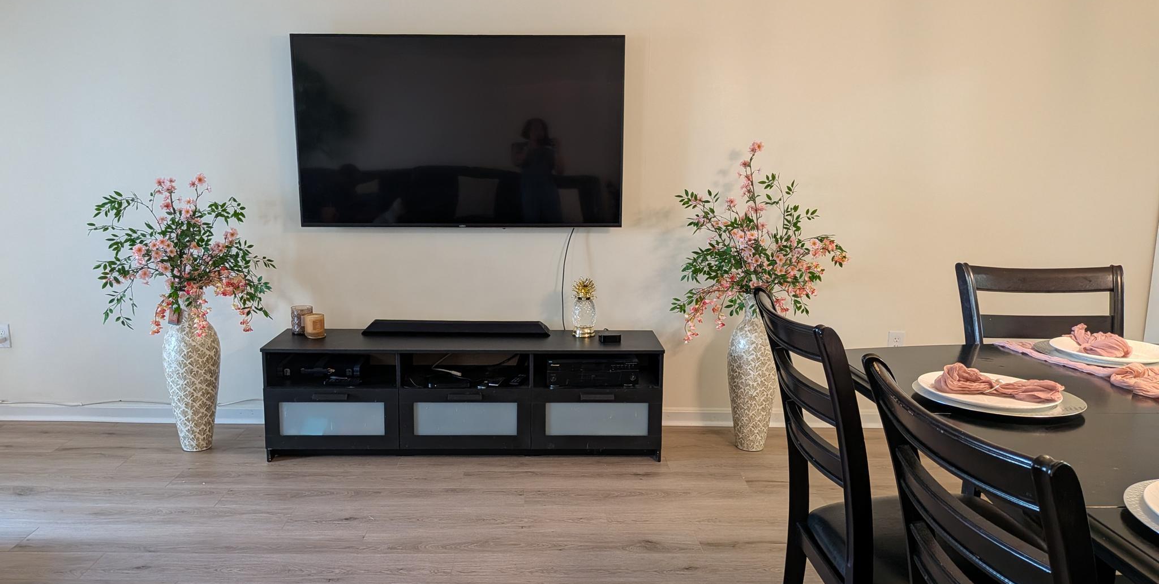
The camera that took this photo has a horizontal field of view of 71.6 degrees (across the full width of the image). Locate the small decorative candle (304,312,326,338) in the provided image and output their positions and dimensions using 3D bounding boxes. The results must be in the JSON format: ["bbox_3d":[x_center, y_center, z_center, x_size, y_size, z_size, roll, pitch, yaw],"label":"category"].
[{"bbox_3d":[-1.252,0.160,3.791,0.095,0.105,0.095,1,9,0],"label":"small decorative candle"}]

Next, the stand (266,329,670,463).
[{"bbox_3d":[-0.525,0.483,3.827,1.800,0.530,0.410,0,9,-2],"label":"stand"}]

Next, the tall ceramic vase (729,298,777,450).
[{"bbox_3d":[0.832,0.383,3.829,0.235,0.755,0.235,1,9,0],"label":"tall ceramic vase"}]

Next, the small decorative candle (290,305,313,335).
[{"bbox_3d":[-1.343,0.138,3.869,0.095,0.122,0.095,1,9,0],"label":"small decorative candle"}]

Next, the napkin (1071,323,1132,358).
[{"bbox_3d":[1.299,0.120,2.003,0.105,0.060,0.160,-3,10,-19],"label":"napkin"}]

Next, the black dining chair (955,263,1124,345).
[{"bbox_3d":[1.384,0.496,2.192,0.470,1.070,0.570,0,9,-2],"label":"black dining chair"}]

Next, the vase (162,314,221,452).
[{"bbox_3d":[-1.821,0.376,3.753,0.240,0.740,0.240,1,9,0],"label":"vase"}]

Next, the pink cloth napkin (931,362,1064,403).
[{"bbox_3d":[0.838,0.178,1.630,0.230,0.052,0.095,4,10,18],"label":"pink cloth napkin"}]

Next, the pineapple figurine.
[{"bbox_3d":[0.026,0.077,3.859,0.125,0.274,0.125,1,9,0],"label":"pineapple figurine"}]

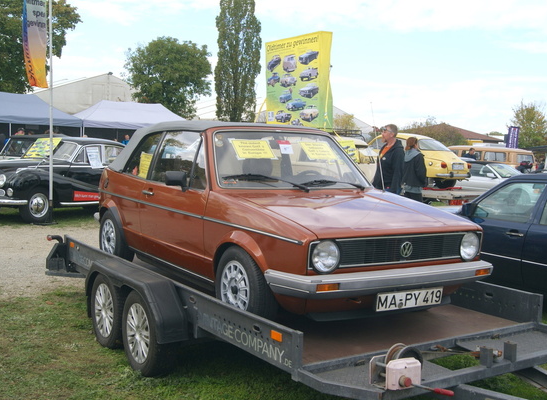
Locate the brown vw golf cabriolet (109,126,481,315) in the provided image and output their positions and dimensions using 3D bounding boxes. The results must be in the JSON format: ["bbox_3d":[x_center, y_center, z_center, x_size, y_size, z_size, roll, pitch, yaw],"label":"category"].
[{"bbox_3d":[-0.188,0.055,5.360,1.640,1.390,3.800,-1,5,-33],"label":"brown vw golf cabriolet"}]

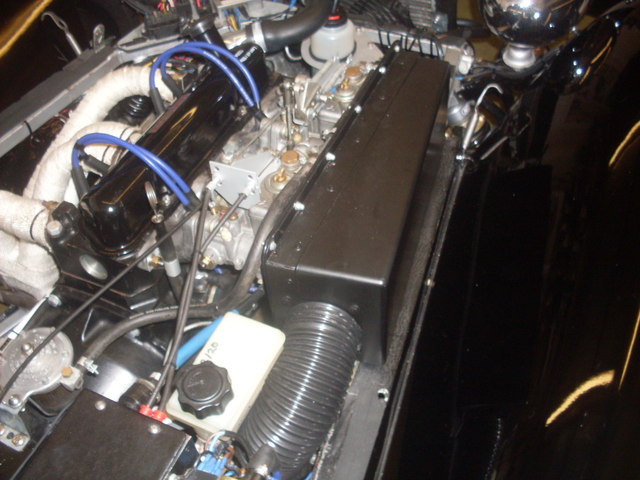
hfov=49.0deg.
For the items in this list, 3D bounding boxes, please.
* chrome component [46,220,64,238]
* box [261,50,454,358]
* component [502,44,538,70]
[{"bbox_3d":[-0.309,-0.013,0.820,0.018,0.011,0.018,13,45,17],"label":"chrome component"},{"bbox_3d":[0.081,-0.065,0.820,0.120,0.117,0.417,13,45,17],"label":"box"},{"bbox_3d":[0.323,-0.293,1.130,0.053,0.040,0.053,13,45,17],"label":"component"}]

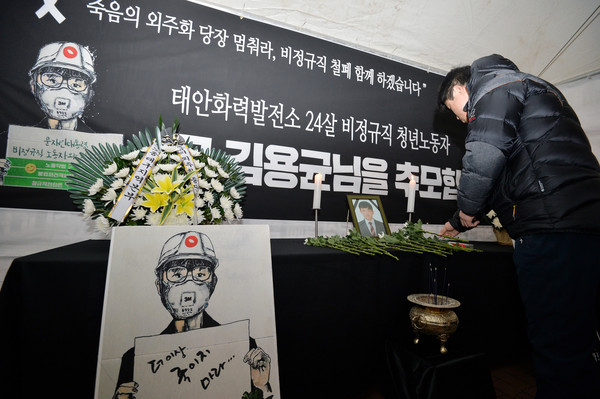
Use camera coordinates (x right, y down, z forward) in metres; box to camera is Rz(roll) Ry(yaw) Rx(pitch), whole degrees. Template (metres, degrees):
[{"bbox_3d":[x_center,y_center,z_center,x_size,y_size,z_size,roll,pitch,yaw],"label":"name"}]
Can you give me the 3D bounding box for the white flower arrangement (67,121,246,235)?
[{"bbox_3d":[-0.650,-0.090,1.270,0.760,0.600,0.420,4,-4,-22],"label":"white flower arrangement"}]

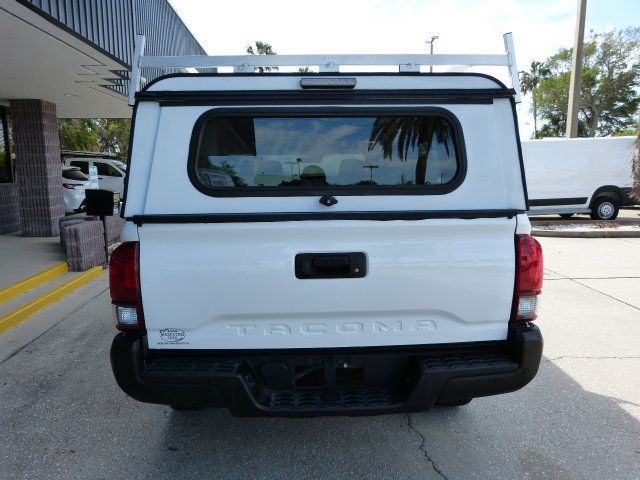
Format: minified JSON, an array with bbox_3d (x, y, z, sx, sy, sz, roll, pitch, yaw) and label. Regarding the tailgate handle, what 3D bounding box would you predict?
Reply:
[{"bbox_3d":[0.041,0.098,1.820,0.278,0.104,0.050,-1,8,-2],"label":"tailgate handle"}]

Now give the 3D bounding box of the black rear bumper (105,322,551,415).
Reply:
[{"bbox_3d":[0.031,0.484,1.910,1.770,0.285,0.400,-1,8,-2],"label":"black rear bumper"}]

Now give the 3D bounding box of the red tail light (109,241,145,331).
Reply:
[{"bbox_3d":[-0.746,0.166,1.882,0.155,0.365,0.190,-1,8,-2],"label":"red tail light"}]

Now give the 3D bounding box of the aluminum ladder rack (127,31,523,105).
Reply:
[{"bbox_3d":[-0.001,-0.769,2.498,1.560,0.270,1.400,-1,8,-2],"label":"aluminum ladder rack"}]

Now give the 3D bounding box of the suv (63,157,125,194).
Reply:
[{"bbox_3d":[-7.220,-1.538,14.275,5.000,1.860,1.920,-1,8,-2],"label":"suv"}]

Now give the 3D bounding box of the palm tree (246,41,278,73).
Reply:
[{"bbox_3d":[-4.931,-10.757,40.737,3.000,12.600,3.000,-1,8,-2],"label":"palm tree"}]

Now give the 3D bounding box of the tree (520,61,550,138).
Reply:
[{"bbox_3d":[19.355,-10.383,41.676,3.000,11.400,3.000,-1,8,-2],"label":"tree"}]

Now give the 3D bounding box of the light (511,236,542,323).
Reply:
[{"bbox_3d":[0.803,0.152,1.936,0.155,0.365,0.190,-1,8,-2],"label":"light"}]

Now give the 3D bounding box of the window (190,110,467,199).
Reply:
[{"bbox_3d":[0.029,-0.333,1.763,1.055,0.335,0.050,-1,3,-2],"label":"window"}]

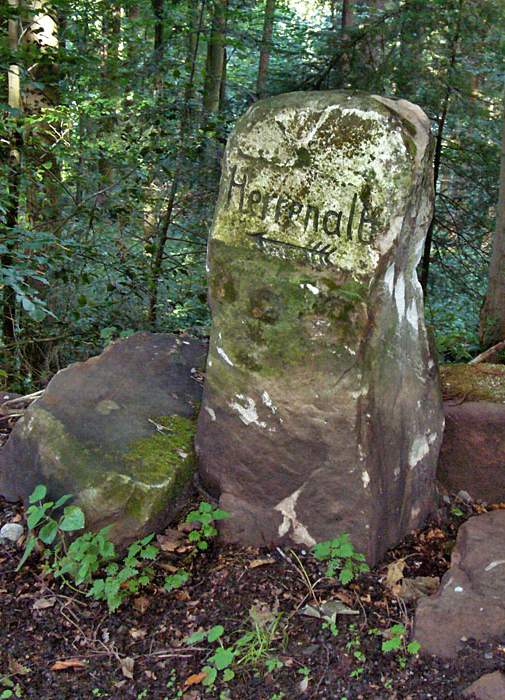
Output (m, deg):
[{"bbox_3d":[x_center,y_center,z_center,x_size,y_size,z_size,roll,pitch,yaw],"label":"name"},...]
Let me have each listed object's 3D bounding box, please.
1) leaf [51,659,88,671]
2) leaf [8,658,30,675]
[{"bbox_3d":[-0.406,0.695,2.189,0.078,0.015,0.028,0,14,-13],"label":"leaf"},{"bbox_3d":[-0.510,0.693,2.168,0.048,0.015,0.038,11,16,29],"label":"leaf"}]

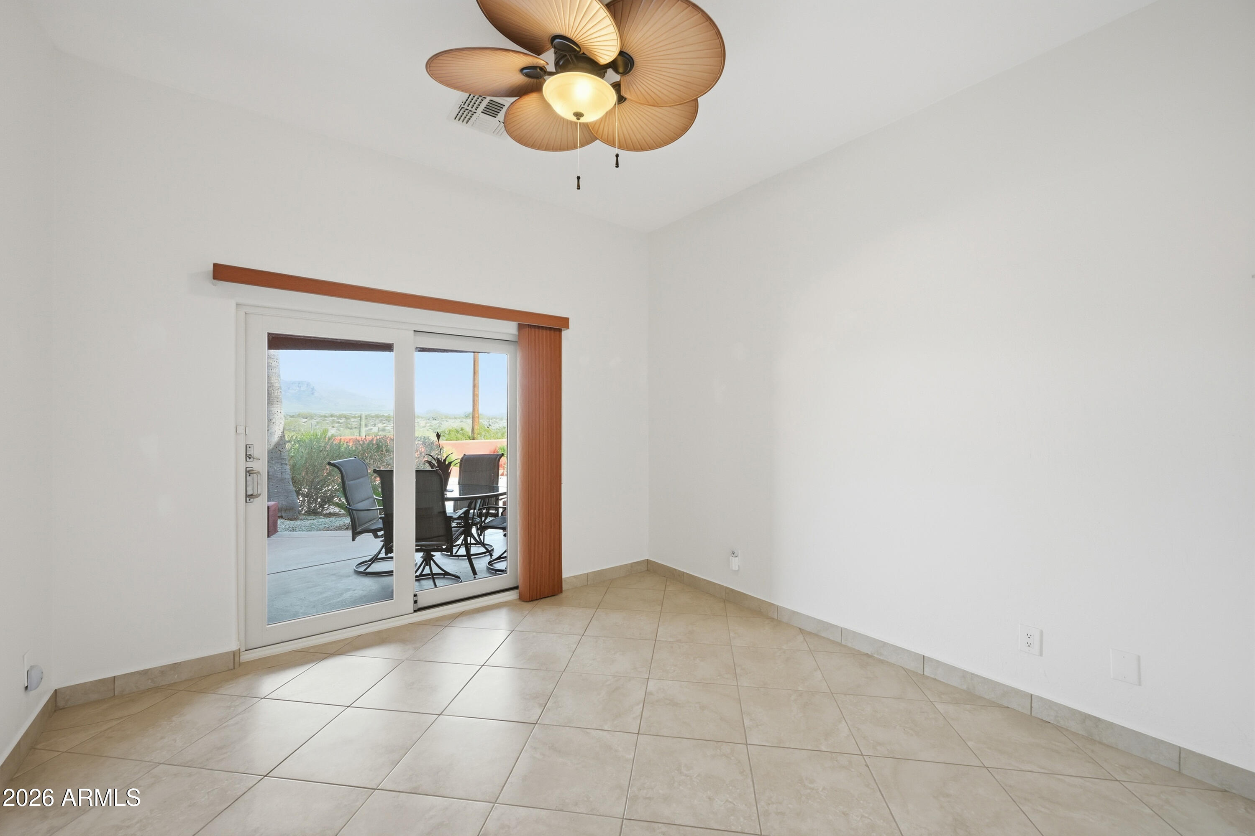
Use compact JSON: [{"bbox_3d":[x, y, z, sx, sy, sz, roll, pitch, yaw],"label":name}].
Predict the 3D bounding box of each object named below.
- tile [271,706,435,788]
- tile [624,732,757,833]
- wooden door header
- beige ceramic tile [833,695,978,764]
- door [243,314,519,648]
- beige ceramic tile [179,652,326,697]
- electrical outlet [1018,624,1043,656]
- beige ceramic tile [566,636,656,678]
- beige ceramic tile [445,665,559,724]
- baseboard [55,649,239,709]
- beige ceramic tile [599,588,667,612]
[{"bbox_3d":[-1.121,1.375,2.052,0.456,0.012,0.456,0,0,8],"label":"tile"},{"bbox_3d":[0.246,1.374,1.855,0.457,0.010,0.457,0,-1,8],"label":"tile"},{"bbox_3d":[-1.339,-0.745,3.218,2.110,0.089,0.115,1,-1,-37],"label":"wooden door header"},{"bbox_3d":[1.215,1.382,2.179,0.454,0.010,0.454,0,-1,8],"label":"beige ceramic tile"},{"bbox_3d":[-1.505,0.370,3.300,1.710,1.930,0.090,1,-1,-37],"label":"door"},{"bbox_3d":[-1.968,1.376,2.635,0.456,0.012,0.456,0,0,8],"label":"beige ceramic tile"},{"bbox_3d":[1.881,1.036,2.273,0.007,0.120,0.081,1,-1,-37],"label":"electrical outlet"},{"bbox_3d":[-0.081,1.383,2.828,0.457,0.010,0.457,0,-1,8],"label":"beige ceramic tile"},{"bbox_3d":[-0.599,1.376,2.437,0.457,0.010,0.457,0,-1,8],"label":"beige ceramic tile"},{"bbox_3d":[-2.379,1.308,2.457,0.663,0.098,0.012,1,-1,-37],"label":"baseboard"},{"bbox_3d":[0.046,1.394,3.737,0.457,0.010,0.457,0,-1,8],"label":"beige ceramic tile"}]

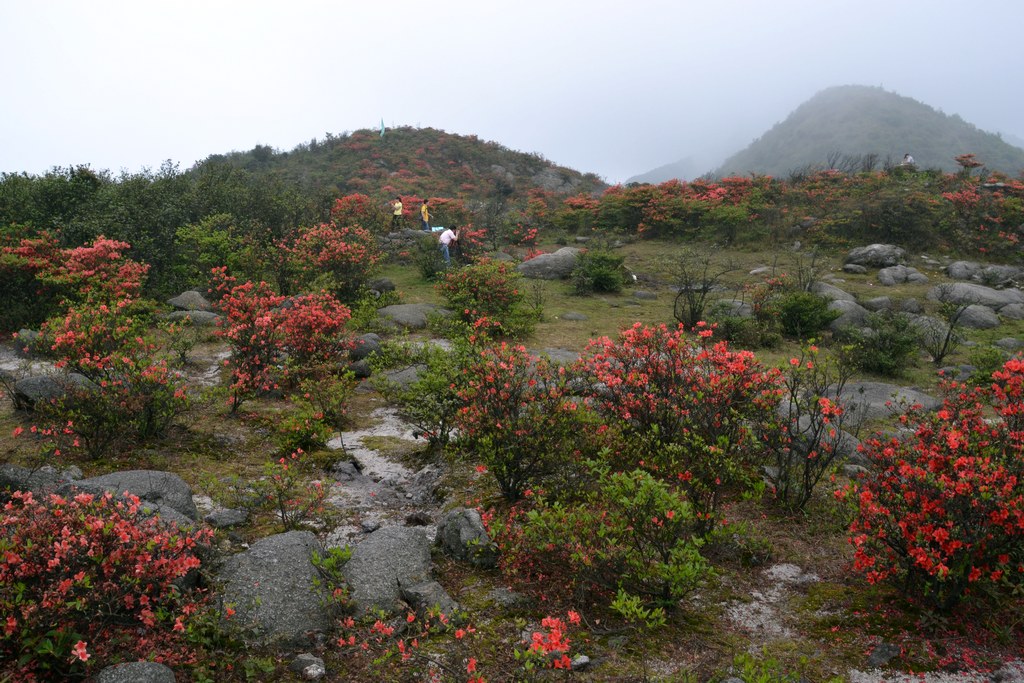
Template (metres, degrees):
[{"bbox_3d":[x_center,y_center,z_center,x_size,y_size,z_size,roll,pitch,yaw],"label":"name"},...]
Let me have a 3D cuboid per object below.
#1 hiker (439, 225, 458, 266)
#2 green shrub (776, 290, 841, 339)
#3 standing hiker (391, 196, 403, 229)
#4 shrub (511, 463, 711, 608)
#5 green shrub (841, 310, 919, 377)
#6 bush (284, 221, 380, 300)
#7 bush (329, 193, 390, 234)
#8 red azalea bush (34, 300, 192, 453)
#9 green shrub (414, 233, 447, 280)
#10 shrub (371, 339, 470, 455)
[{"bbox_3d":[-2.232,-3.339,27.000,0.680,1.420,0.500,-1,5,-11],"label":"hiker"},{"bbox_3d":[4.232,-0.387,11.000,0.880,0.670,0.800,2,5,21],"label":"green shrub"},{"bbox_3d":[-5.564,-6.166,37.000,0.500,1.660,0.500,0,5,6],"label":"standing hiker"},{"bbox_3d":[0.418,0.906,3.550,0.970,0.620,0.750,1,5,7],"label":"shrub"},{"bbox_3d":[4.115,0.022,8.600,0.860,0.700,0.760,2,6,26],"label":"green shrub"},{"bbox_3d":[-3.426,-1.510,14.500,1.850,1.500,1.600,-1,5,-13],"label":"bush"},{"bbox_3d":[-6.750,-5.622,34.000,2.700,1.950,2.200,-1,5,-11],"label":"bush"},{"bbox_3d":[-3.032,0.272,5.800,1.150,1.150,1.000,-3,6,-28],"label":"red azalea bush"},{"bbox_3d":[-2.387,-2.490,22.500,0.980,1.360,0.900,-1,5,-6],"label":"green shrub"},{"bbox_3d":[-0.672,0.401,5.700,0.730,0.800,0.650,-1,5,-7],"label":"shrub"}]

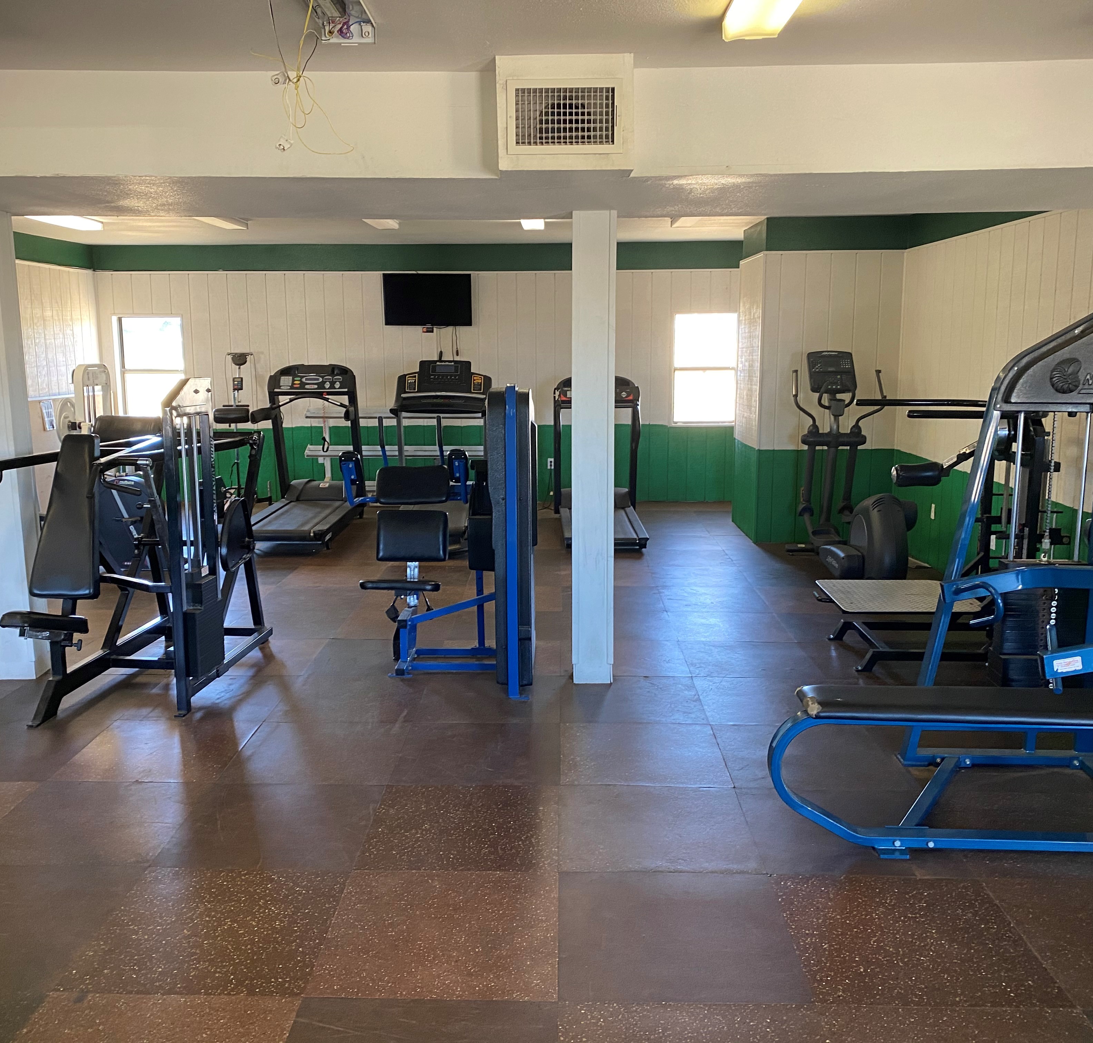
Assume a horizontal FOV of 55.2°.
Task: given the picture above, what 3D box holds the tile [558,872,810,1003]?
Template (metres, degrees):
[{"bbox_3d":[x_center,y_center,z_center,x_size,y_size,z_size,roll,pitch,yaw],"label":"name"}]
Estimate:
[{"bbox_3d":[0.338,1.093,2.772,0.610,0.012,0.610,0,10,1],"label":"tile"}]

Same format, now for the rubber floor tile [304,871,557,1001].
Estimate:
[{"bbox_3d":[-0.272,1.090,2.783,0.610,0.012,0.610,0,10,1],"label":"rubber floor tile"}]

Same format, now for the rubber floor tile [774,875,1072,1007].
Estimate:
[{"bbox_3d":[1.018,1.183,2.981,0.655,0.012,0.655,0,10,1],"label":"rubber floor tile"}]

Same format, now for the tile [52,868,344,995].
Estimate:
[{"bbox_3d":[-0.879,1.087,2.791,0.610,0.014,0.610,0,10,1],"label":"tile"}]

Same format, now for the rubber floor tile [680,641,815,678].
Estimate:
[{"bbox_3d":[0.990,0.686,5.150,0.610,0.014,0.610,0,10,1],"label":"rubber floor tile"}]

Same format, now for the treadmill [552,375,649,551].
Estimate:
[{"bbox_3d":[0.488,-0.600,9.326,0.820,1.350,2.000,0,10,1],"label":"treadmill"}]

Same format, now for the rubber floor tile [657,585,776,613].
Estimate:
[{"bbox_3d":[1.010,0.480,6.344,0.610,0.014,0.610,0,10,1],"label":"rubber floor tile"}]

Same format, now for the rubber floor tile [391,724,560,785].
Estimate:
[{"bbox_3d":[-0.270,0.953,4.292,0.655,0.012,0.655,0,10,1],"label":"rubber floor tile"}]

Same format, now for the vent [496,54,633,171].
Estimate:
[{"bbox_3d":[0.064,-1.333,3.462,0.445,0.348,0.175,0,10,1],"label":"vent"}]

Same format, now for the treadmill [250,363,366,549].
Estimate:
[{"bbox_3d":[-2.164,-0.642,9.190,0.870,1.460,2.000,0,10,1],"label":"treadmill"}]

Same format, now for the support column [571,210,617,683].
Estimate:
[{"bbox_3d":[0.212,-0.305,4.707,0.190,2.095,0.195,0,10,1],"label":"support column"}]

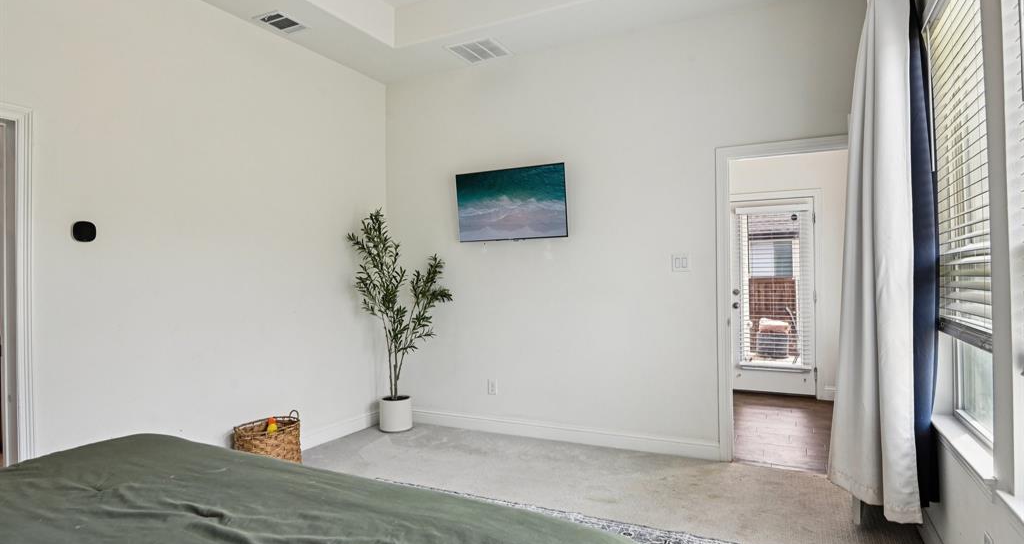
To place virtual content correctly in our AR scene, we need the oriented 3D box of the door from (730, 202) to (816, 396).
[{"bbox_3d":[2.728,0.242,5.690,0.810,2.030,0.045,-1,-1,28],"label":"door"}]

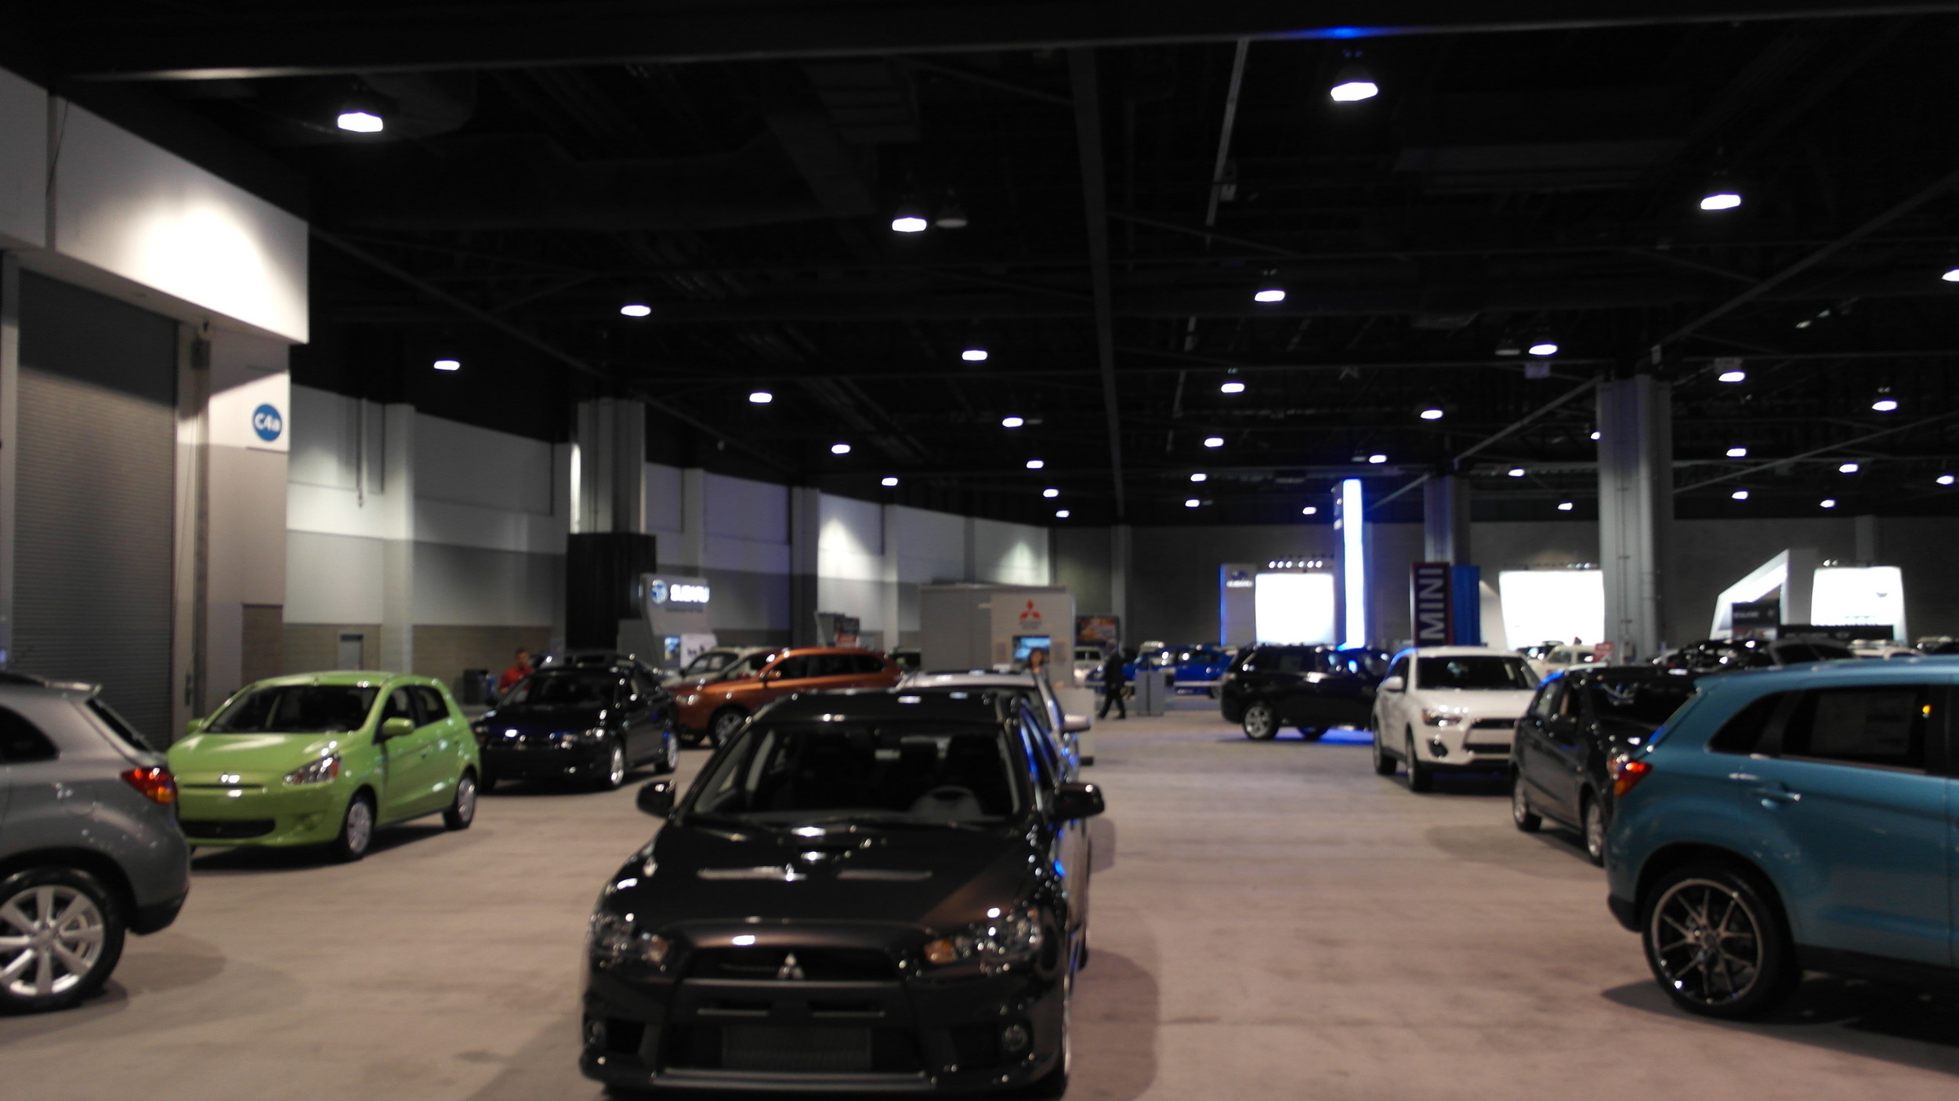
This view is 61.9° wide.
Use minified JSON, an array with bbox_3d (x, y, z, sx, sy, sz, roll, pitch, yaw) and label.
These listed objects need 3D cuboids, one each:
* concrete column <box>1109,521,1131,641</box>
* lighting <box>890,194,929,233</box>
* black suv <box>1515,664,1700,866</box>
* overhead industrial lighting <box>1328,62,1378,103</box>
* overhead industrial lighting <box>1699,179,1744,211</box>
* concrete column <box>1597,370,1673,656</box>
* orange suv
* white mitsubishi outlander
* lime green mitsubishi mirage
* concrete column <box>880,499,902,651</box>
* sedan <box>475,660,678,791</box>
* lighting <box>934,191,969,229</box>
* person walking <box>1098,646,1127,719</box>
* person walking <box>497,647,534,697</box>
[{"bbox_3d":[8.601,3.010,98.037,1.300,8.811,1.150,-1,-3,5],"label":"concrete column"},{"bbox_3d":[-1.161,-5.601,27.208,0.550,0.520,0.550,-1,-3,5],"label":"lighting"},{"bbox_3d":[5.485,1.669,13.211,1.670,1.500,3.780,-1,-3,5],"label":"black suv"},{"bbox_3d":[4.765,-5.995,20.804,0.560,0.480,0.560,-1,-3,5],"label":"overhead industrial lighting"},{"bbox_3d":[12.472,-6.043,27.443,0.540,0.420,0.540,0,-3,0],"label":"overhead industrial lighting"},{"bbox_3d":[16.372,-0.048,40.733,1.450,8.078,1.450,-1,-3,5],"label":"concrete column"},{"bbox_3d":[-3.600,2.549,28.903,4.650,1.680,1.800,2,-4,-35],"label":"orange suv"},{"bbox_3d":[5.926,2.013,19.854,1.790,1.630,4.300,-1,-3,6],"label":"white mitsubishi outlander"},{"bbox_3d":[-5.705,1.813,14.233,1.670,1.500,3.780,-1,-3,1],"label":"lime green mitsubishi mirage"},{"bbox_3d":[-4.282,1.953,78.820,0.850,8.600,0.850,-2,-4,25],"label":"concrete column"},{"bbox_3d":[-5.153,2.255,21.198,1.770,1.480,4.570,-1,-3,4],"label":"sedan"},{"bbox_3d":[-0.487,-5.954,28.408,0.540,0.550,0.540,0,-3,0],"label":"lighting"},{"bbox_3d":[2.995,2.900,36.859,0.620,1.790,0.500,0,-3,-15],"label":"person walking"},{"bbox_3d":[-6.483,2.207,22.914,0.520,1.720,0.360,1,-4,-30],"label":"person walking"}]

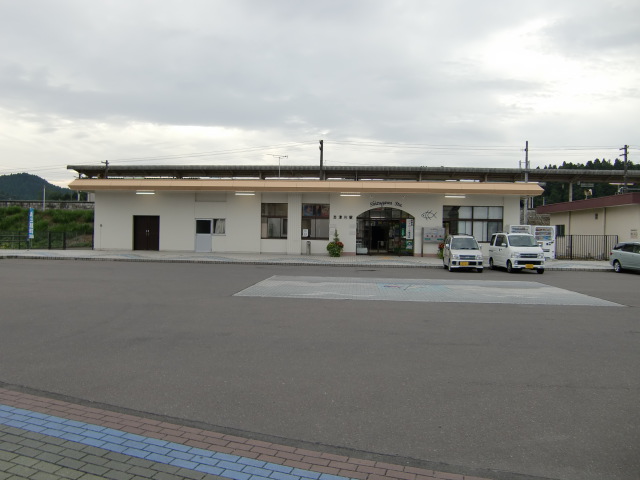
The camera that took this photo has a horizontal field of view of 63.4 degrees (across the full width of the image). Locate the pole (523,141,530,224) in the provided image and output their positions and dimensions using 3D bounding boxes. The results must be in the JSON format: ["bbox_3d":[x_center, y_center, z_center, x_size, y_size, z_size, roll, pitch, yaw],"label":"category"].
[{"bbox_3d":[15.950,-3.400,40.000,0.320,8.500,0.320,1,1,4],"label":"pole"}]

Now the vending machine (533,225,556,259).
[{"bbox_3d":[12.750,0.160,29.600,1.130,1.860,0.750,1,1,4],"label":"vending machine"}]

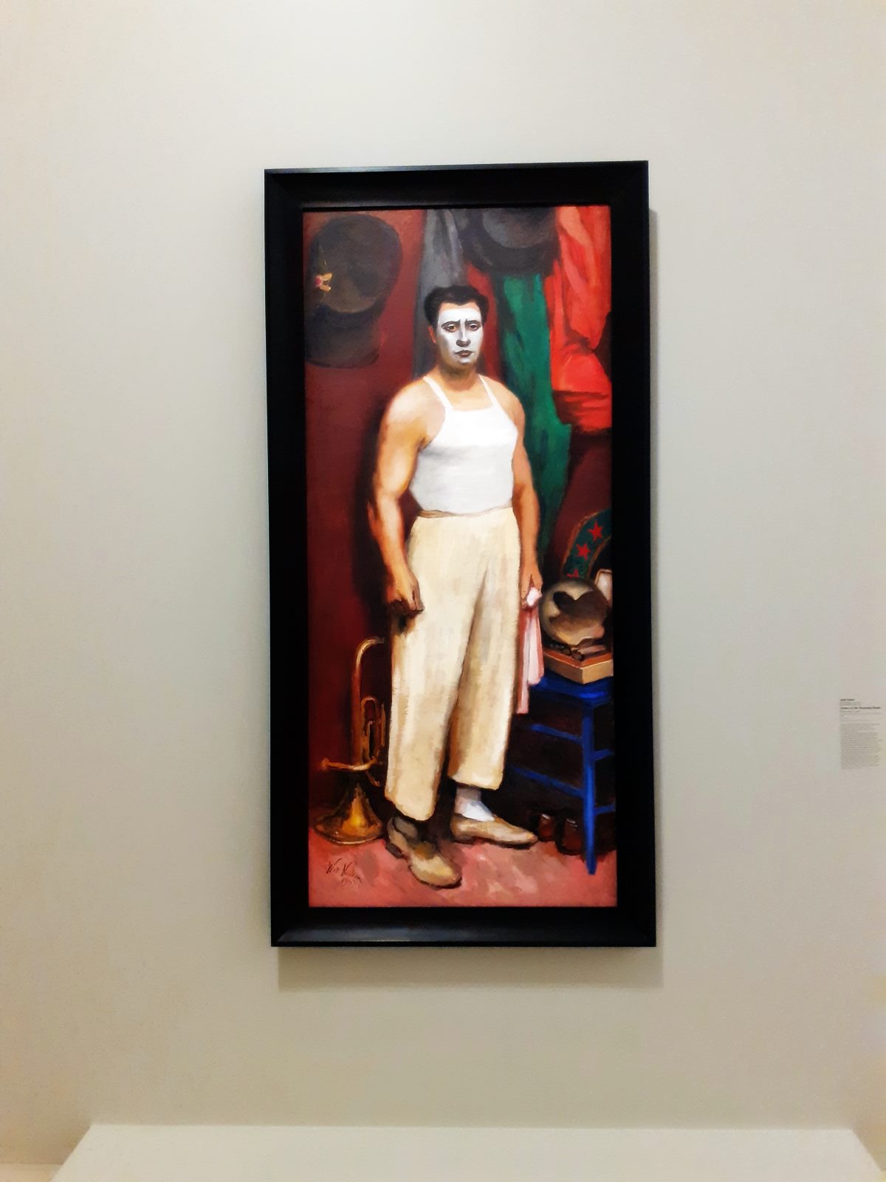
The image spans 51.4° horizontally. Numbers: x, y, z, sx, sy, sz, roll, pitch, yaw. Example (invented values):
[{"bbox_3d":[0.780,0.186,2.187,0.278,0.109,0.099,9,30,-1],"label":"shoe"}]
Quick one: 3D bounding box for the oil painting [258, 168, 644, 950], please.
[{"bbox_3d":[0.043,-0.091,2.407,0.990,2.013,0.070,-1,0,2],"label":"oil painting"}]

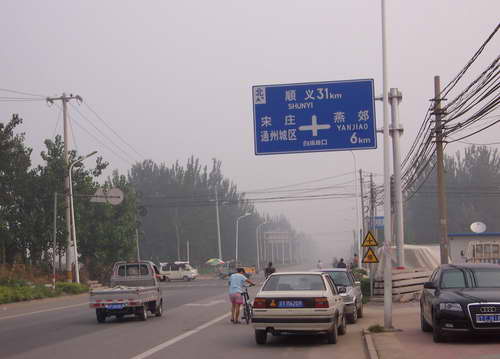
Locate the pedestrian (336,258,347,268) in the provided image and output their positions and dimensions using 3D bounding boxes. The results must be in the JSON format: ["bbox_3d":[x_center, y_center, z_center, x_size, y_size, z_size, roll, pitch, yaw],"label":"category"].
[{"bbox_3d":[5.039,5.258,58.068,0.500,1.720,0.380,-1,-5,5],"label":"pedestrian"}]

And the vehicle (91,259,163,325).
[{"bbox_3d":[-3.635,3.289,31.371,1.480,1.800,3.750,-1,-5,5],"label":"vehicle"}]

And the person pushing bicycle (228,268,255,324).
[{"bbox_3d":[-0.225,3.178,28.808,0.640,1.480,1.650,-1,-5,6],"label":"person pushing bicycle"}]

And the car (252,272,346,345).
[{"bbox_3d":[1.119,2.712,22.456,1.680,1.430,4.400,-1,-5,7],"label":"car"}]

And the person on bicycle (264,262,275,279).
[{"bbox_3d":[1.232,6.012,66.065,0.600,1.650,1.700,-1,-5,6],"label":"person on bicycle"}]

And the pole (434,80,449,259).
[{"bbox_3d":[7.725,0.307,42.355,0.320,9.006,0.320,-1,-5,5],"label":"pole"}]

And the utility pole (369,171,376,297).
[{"bbox_3d":[10.763,4.088,93.369,0.450,9.400,0.400,-1,-5,6],"label":"utility pole"}]

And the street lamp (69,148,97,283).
[{"bbox_3d":[-11.161,2.675,70.361,1.950,9.200,0.300,-1,-5,7],"label":"street lamp"}]

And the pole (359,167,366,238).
[{"bbox_3d":[9.300,3.676,86.363,0.270,9.196,0.270,-1,-5,5],"label":"pole"}]

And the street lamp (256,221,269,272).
[{"bbox_3d":[2.153,11.707,185.353,2.000,9.000,0.300,-1,-5,7],"label":"street lamp"}]

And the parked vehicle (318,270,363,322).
[{"bbox_3d":[2.261,3.250,29.756,1.660,1.440,4.200,-1,-5,8],"label":"parked vehicle"}]

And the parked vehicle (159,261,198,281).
[{"bbox_3d":[-6.640,8.624,99.076,3.750,1.930,1.580,-1,-5,7],"label":"parked vehicle"}]

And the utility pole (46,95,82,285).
[{"bbox_3d":[-12.482,0.821,71.514,2.400,13.100,0.400,-1,-5,8],"label":"utility pole"}]

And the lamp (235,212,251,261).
[{"bbox_3d":[-1.116,10.162,168.285,2.350,9.642,0.350,-1,-5,5],"label":"lamp"}]

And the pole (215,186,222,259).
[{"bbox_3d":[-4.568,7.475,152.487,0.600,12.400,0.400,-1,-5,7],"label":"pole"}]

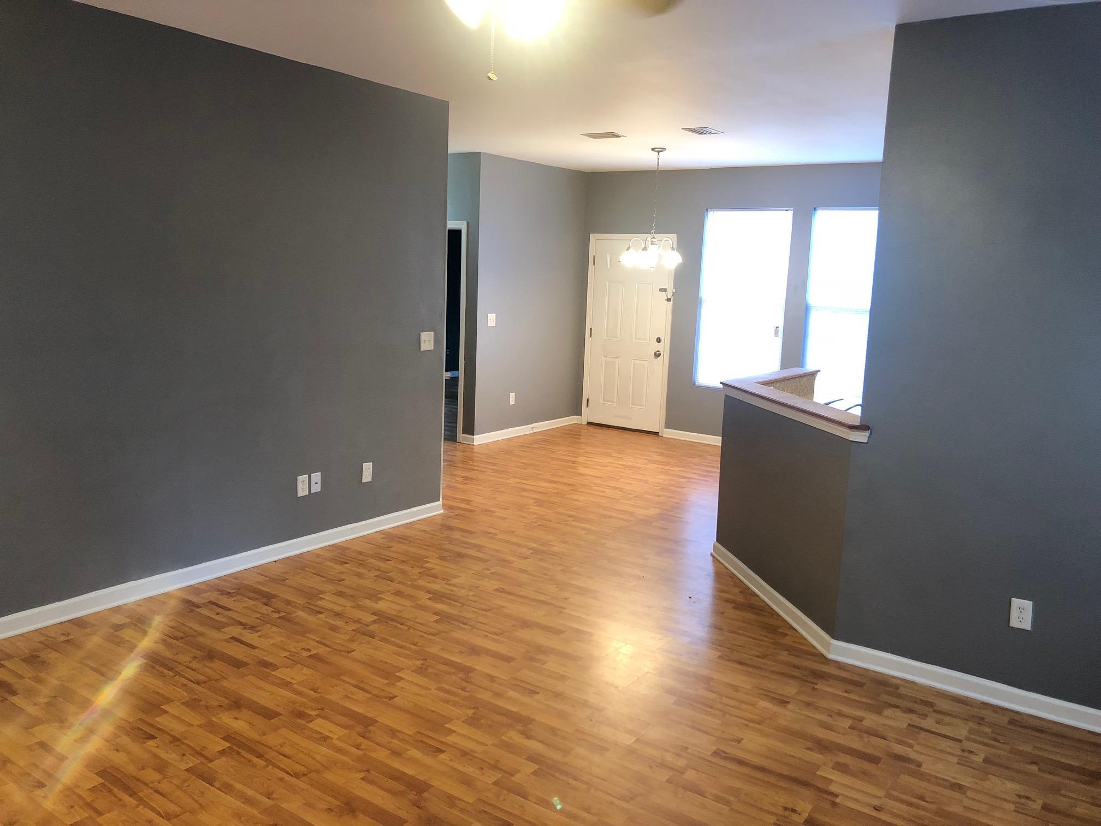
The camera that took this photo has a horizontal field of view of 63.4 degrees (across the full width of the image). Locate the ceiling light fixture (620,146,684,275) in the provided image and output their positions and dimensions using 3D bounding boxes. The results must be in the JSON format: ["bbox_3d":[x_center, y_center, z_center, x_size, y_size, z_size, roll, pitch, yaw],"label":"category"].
[{"bbox_3d":[0.903,-1.740,7.664,0.535,1.017,0.535,2,9,0],"label":"ceiling light fixture"}]

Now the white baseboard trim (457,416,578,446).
[{"bbox_3d":[-0.262,0.165,9.352,0.183,0.085,1.875,8,11,35],"label":"white baseboard trim"}]

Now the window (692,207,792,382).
[{"bbox_3d":[1.913,-1.111,8.836,0.906,1.782,0.098,8,11,35],"label":"window"}]

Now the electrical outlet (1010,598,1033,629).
[{"bbox_3d":[1.846,0.791,3.494,0.072,0.115,0.010,8,11,35],"label":"electrical outlet"}]

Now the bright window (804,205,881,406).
[{"bbox_3d":[2.828,-0.976,8.192,0.906,1.782,0.098,8,11,35],"label":"bright window"}]

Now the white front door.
[{"bbox_3d":[0.840,-0.856,9.630,1.051,2.104,0.101,8,11,35],"label":"white front door"}]

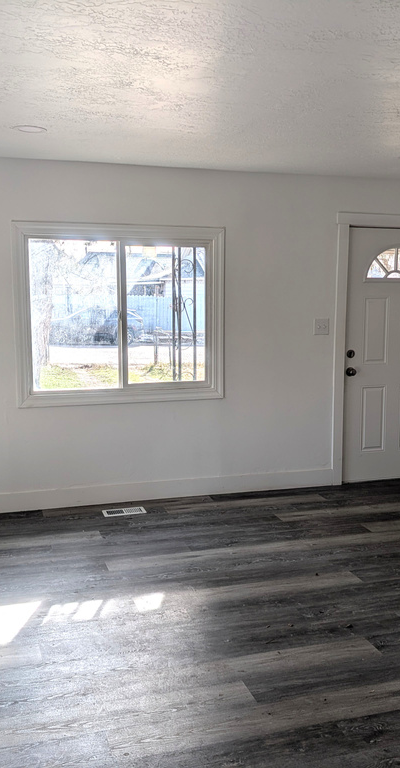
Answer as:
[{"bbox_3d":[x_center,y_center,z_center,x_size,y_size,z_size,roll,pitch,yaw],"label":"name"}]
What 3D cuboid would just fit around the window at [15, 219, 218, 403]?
[{"bbox_3d":[-0.542,-0.491,5.074,1.510,1.270,0.100,-2,8,-17],"label":"window"}]

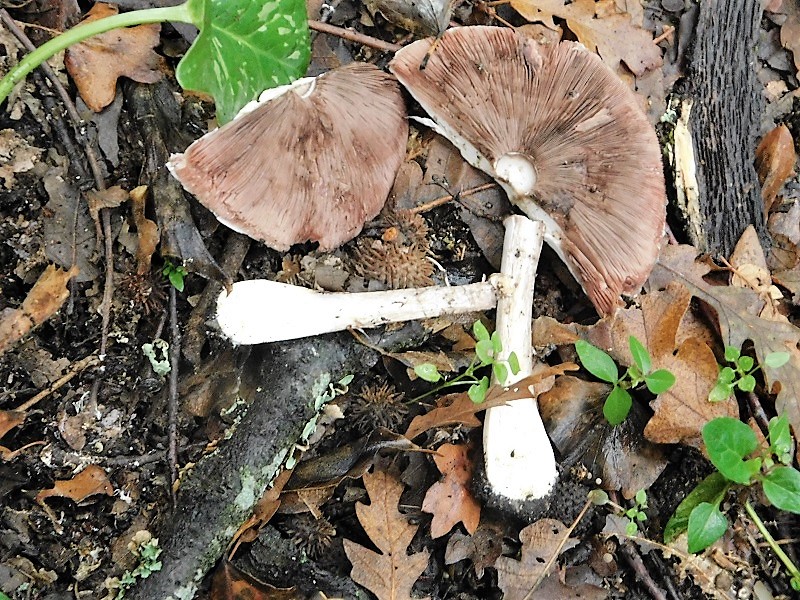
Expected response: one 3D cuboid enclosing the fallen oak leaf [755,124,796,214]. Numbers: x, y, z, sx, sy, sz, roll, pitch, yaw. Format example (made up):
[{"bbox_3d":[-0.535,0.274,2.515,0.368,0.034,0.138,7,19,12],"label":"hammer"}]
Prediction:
[{"bbox_3d":[0.180,-0.063,0.564,0.020,0.016,0.050,14,71,5],"label":"fallen oak leaf"}]

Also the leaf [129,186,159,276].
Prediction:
[{"bbox_3d":[-0.120,-0.033,0.554,0.012,0.014,0.045,-8,70,-3],"label":"leaf"}]

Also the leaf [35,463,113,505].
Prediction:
[{"bbox_3d":[-0.153,0.087,0.555,0.037,0.013,0.019,-6,70,-2],"label":"leaf"}]

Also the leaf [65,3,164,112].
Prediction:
[{"bbox_3d":[-0.152,-0.130,0.630,0.053,0.018,0.068,0,70,0],"label":"leaf"}]

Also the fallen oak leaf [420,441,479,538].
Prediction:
[{"bbox_3d":[0.023,0.084,0.513,0.025,0.012,0.042,8,70,3],"label":"fallen oak leaf"}]

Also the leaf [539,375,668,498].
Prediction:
[{"bbox_3d":[0.089,0.060,0.519,0.056,0.018,0.055,1,70,0],"label":"leaf"}]

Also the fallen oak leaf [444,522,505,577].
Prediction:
[{"bbox_3d":[0.034,0.115,0.545,0.028,0.012,0.025,0,70,0],"label":"fallen oak leaf"}]

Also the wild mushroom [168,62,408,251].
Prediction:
[{"bbox_3d":[-0.046,-0.063,0.555,0.116,0.030,0.089,-22,71,-8],"label":"wild mushroom"}]

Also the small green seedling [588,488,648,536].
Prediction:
[{"bbox_3d":[0.101,0.098,0.546,0.028,0.020,0.022,0,70,0],"label":"small green seedling"}]

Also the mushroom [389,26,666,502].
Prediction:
[{"bbox_3d":[0.062,-0.026,0.578,0.136,0.050,0.251,0,70,0],"label":"mushroom"}]

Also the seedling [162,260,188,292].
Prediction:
[{"bbox_3d":[-0.113,-0.012,0.591,0.013,0.015,0.017,0,70,0],"label":"seedling"}]

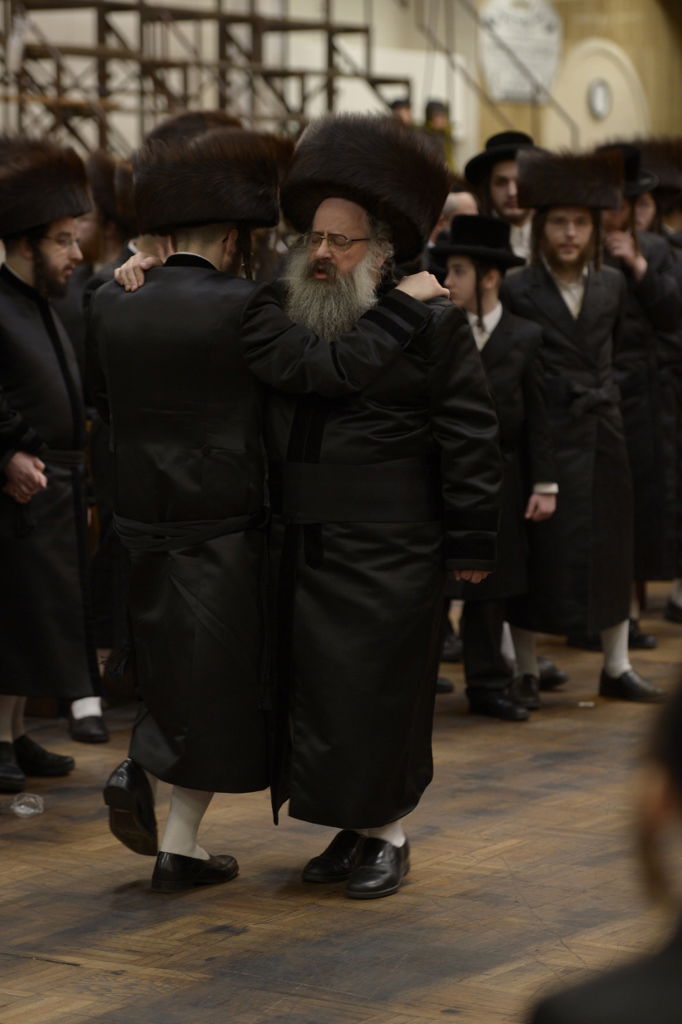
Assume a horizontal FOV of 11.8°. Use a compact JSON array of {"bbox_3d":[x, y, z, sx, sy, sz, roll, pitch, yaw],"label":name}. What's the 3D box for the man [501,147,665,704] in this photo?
[{"bbox_3d":[0.799,-0.286,10.832,0.540,1.800,0.420,-1,5,-10],"label":"man"}]

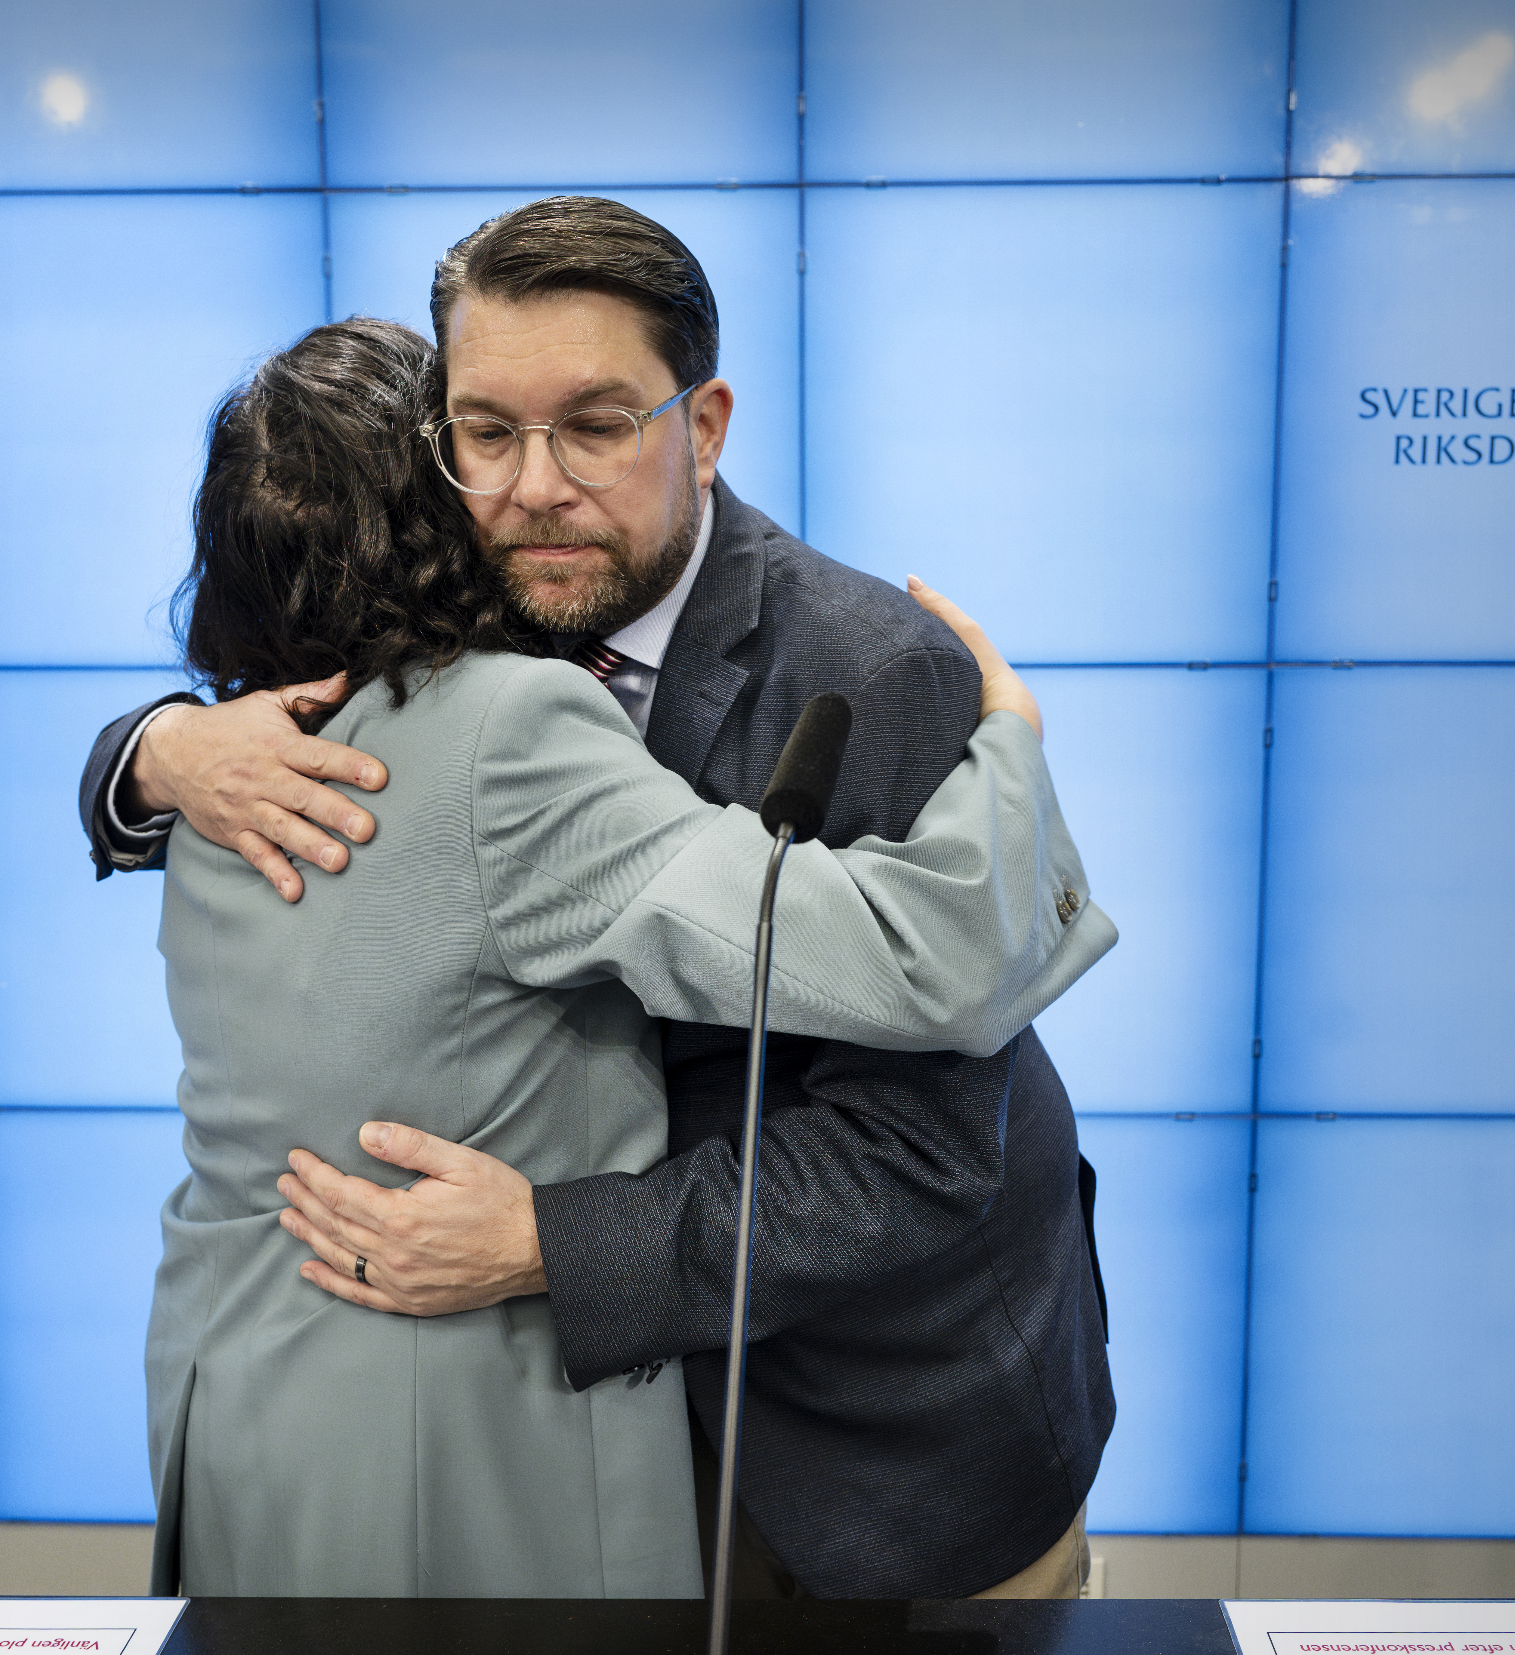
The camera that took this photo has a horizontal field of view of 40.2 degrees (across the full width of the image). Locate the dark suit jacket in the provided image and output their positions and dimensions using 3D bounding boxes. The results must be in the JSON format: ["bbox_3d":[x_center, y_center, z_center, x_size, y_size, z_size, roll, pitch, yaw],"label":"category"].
[{"bbox_3d":[-0.059,0.145,1.372,0.530,0.740,0.560,9,13,44],"label":"dark suit jacket"}]

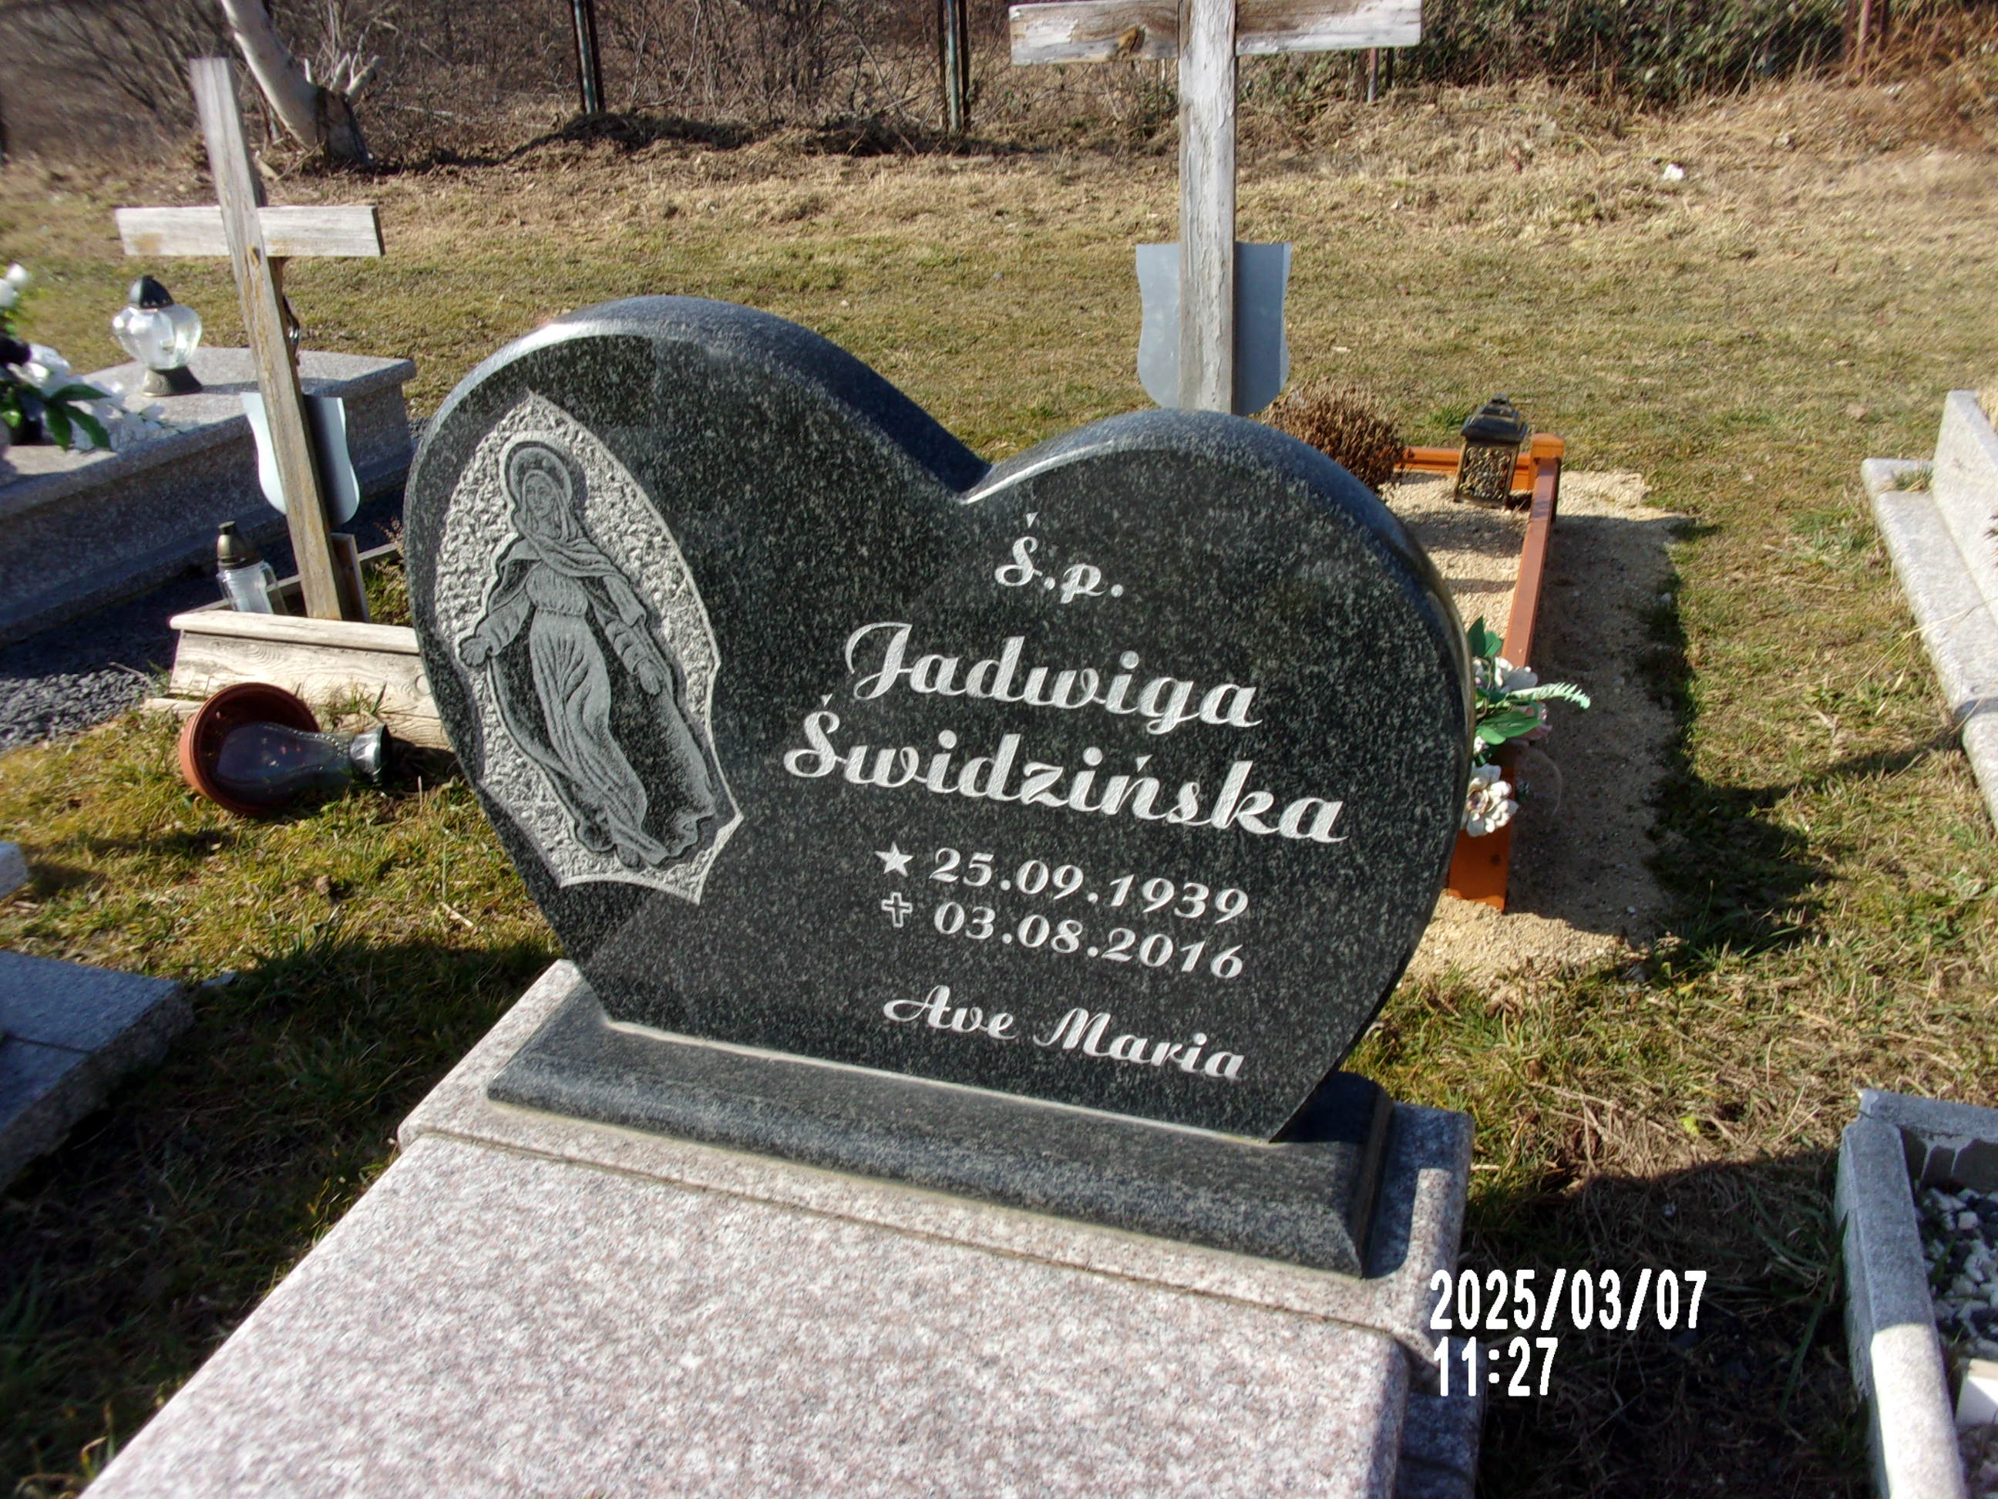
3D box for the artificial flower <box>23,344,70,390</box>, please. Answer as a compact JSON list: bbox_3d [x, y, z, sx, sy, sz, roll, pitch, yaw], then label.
[{"bbox_3d":[-2.170,-0.873,3.680,0.110,0.100,0.090,-16,29,-27],"label":"artificial flower"}]

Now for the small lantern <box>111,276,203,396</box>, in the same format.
[{"bbox_3d":[-2.082,-1.024,4.000,0.210,0.275,0.180,-14,29,-24],"label":"small lantern"}]

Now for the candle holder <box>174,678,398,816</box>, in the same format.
[{"bbox_3d":[-1.143,0.001,2.587,0.310,0.195,0.195,-6,26,-8],"label":"candle holder"}]

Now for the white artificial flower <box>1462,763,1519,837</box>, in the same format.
[{"bbox_3d":[0.643,0.067,2.130,0.090,0.095,0.060,7,27,17],"label":"white artificial flower"}]

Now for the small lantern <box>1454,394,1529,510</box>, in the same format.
[{"bbox_3d":[1.146,-0.694,3.750,0.150,0.245,0.150,7,27,17],"label":"small lantern"}]

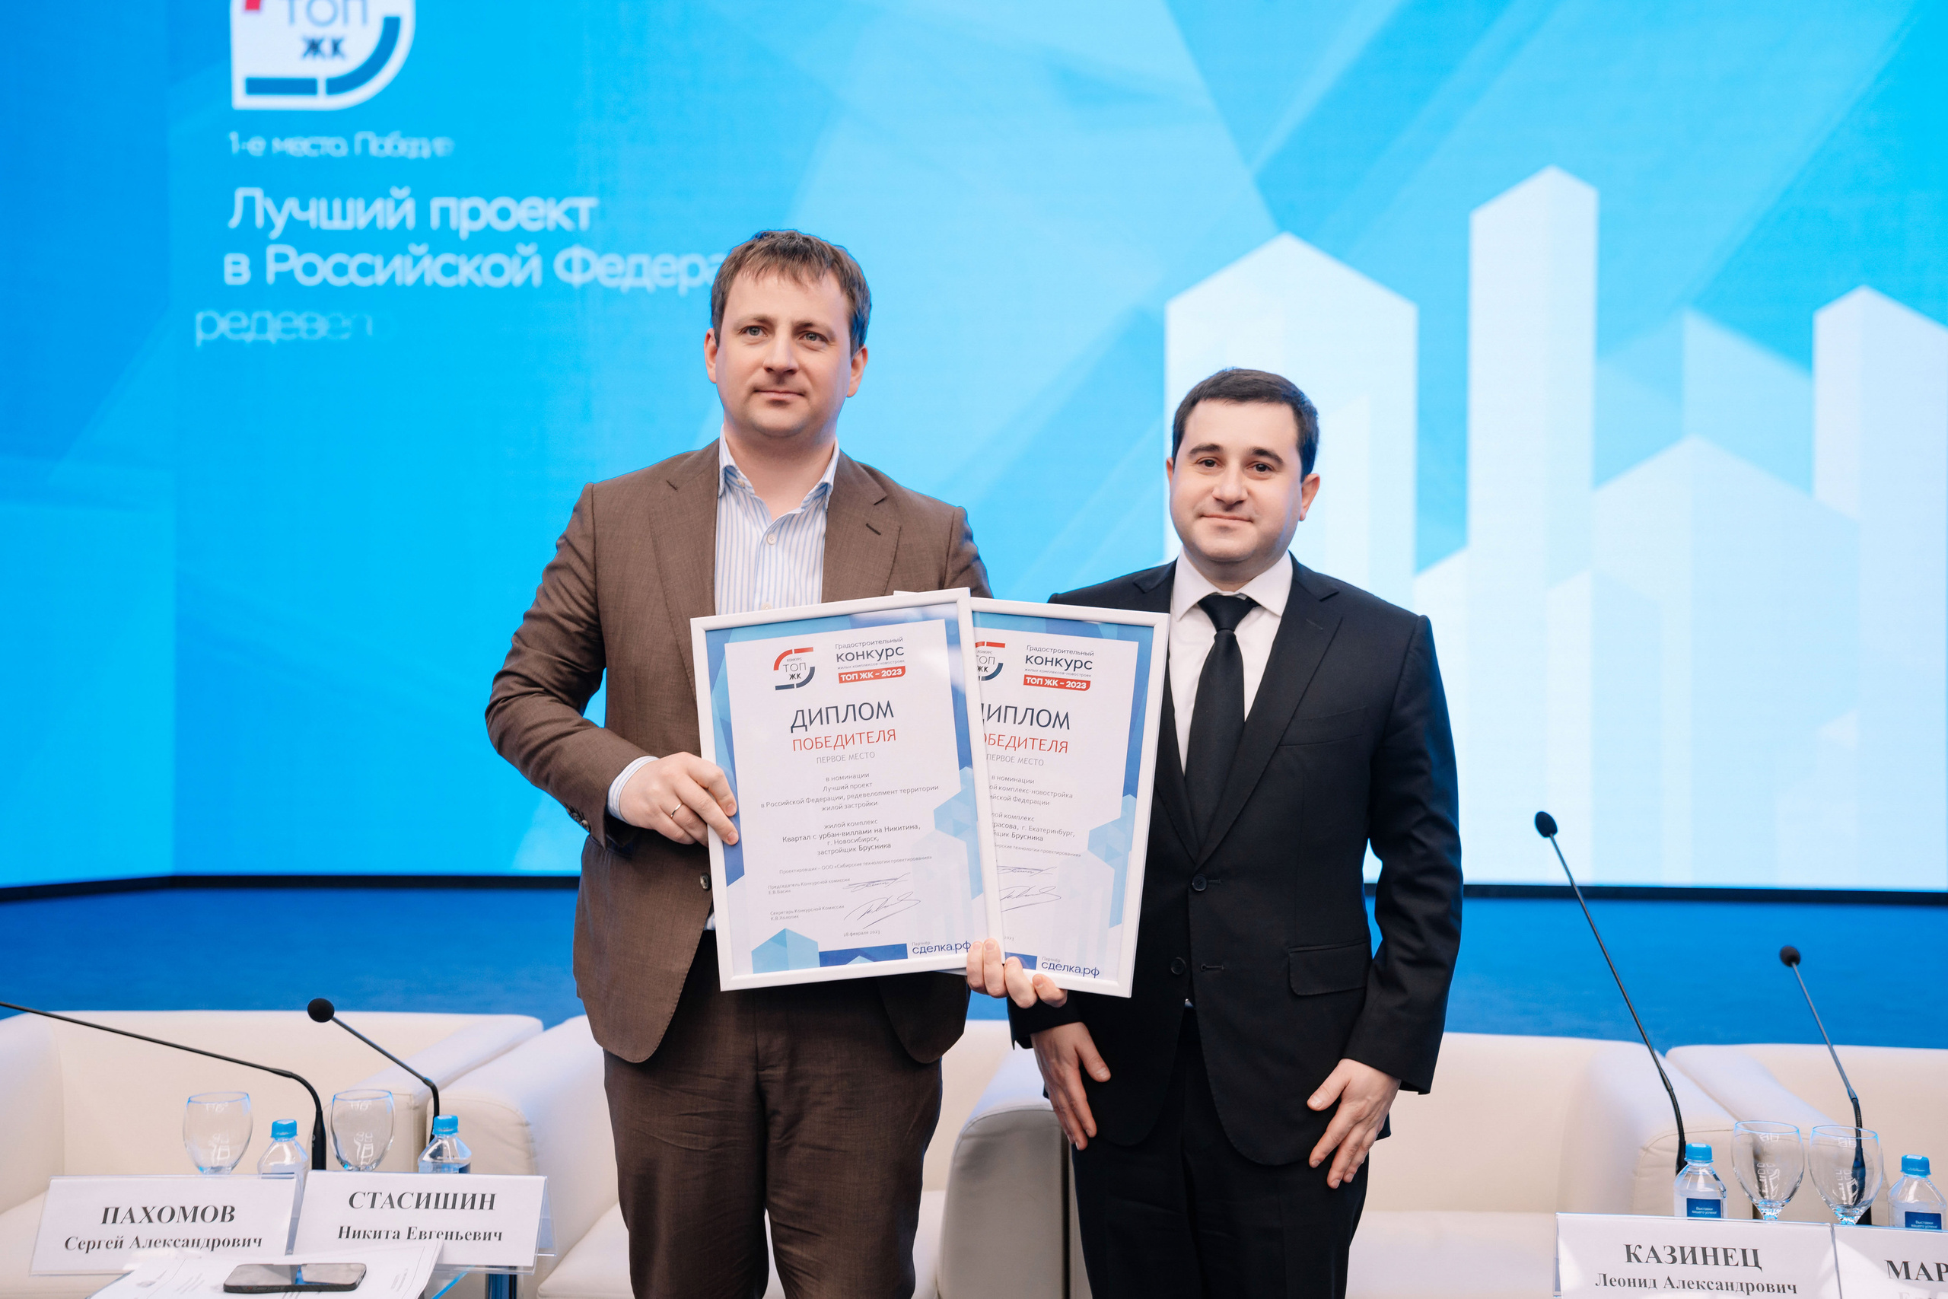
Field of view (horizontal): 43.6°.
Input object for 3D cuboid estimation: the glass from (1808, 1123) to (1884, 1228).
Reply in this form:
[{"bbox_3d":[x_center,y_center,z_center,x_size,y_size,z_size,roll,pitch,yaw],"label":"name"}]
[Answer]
[{"bbox_3d":[1.015,0.658,2.835,0.080,0.182,0.080,0,1,0],"label":"glass"}]

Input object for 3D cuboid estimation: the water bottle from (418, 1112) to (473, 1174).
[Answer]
[{"bbox_3d":[-0.667,0.670,3.080,0.066,0.163,0.066,0,1,0],"label":"water bottle"}]

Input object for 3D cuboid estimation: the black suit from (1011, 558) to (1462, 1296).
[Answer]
[{"bbox_3d":[0.315,0.630,2.950,0.550,1.470,0.300,0,1,12],"label":"black suit"}]

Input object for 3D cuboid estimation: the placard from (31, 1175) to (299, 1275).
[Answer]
[{"bbox_3d":[-0.979,0.699,2.970,0.297,0.113,0.090,0,1,-1],"label":"placard"}]

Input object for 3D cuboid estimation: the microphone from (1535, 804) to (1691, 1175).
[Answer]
[{"bbox_3d":[0.800,0.480,3.030,0.090,0.550,0.250,0,1,-34],"label":"microphone"}]

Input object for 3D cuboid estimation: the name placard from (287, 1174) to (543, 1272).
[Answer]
[{"bbox_3d":[-0.668,0.699,2.975,0.293,0.113,0.090,0,1,6],"label":"name placard"}]

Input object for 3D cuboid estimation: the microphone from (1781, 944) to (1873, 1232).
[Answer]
[{"bbox_3d":[1.085,0.572,3.090,0.080,0.360,0.400,0,1,7],"label":"microphone"}]

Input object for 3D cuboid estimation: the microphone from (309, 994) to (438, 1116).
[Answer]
[{"bbox_3d":[-0.714,0.572,2.950,0.080,0.360,0.400,0,1,7],"label":"microphone"}]

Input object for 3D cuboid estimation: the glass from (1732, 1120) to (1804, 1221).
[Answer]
[{"bbox_3d":[0.930,0.658,2.860,0.080,0.182,0.080,0,1,0],"label":"glass"}]

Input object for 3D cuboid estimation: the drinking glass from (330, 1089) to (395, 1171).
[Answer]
[{"bbox_3d":[-0.772,0.658,3.080,0.078,0.182,0.078,0,1,0],"label":"drinking glass"}]

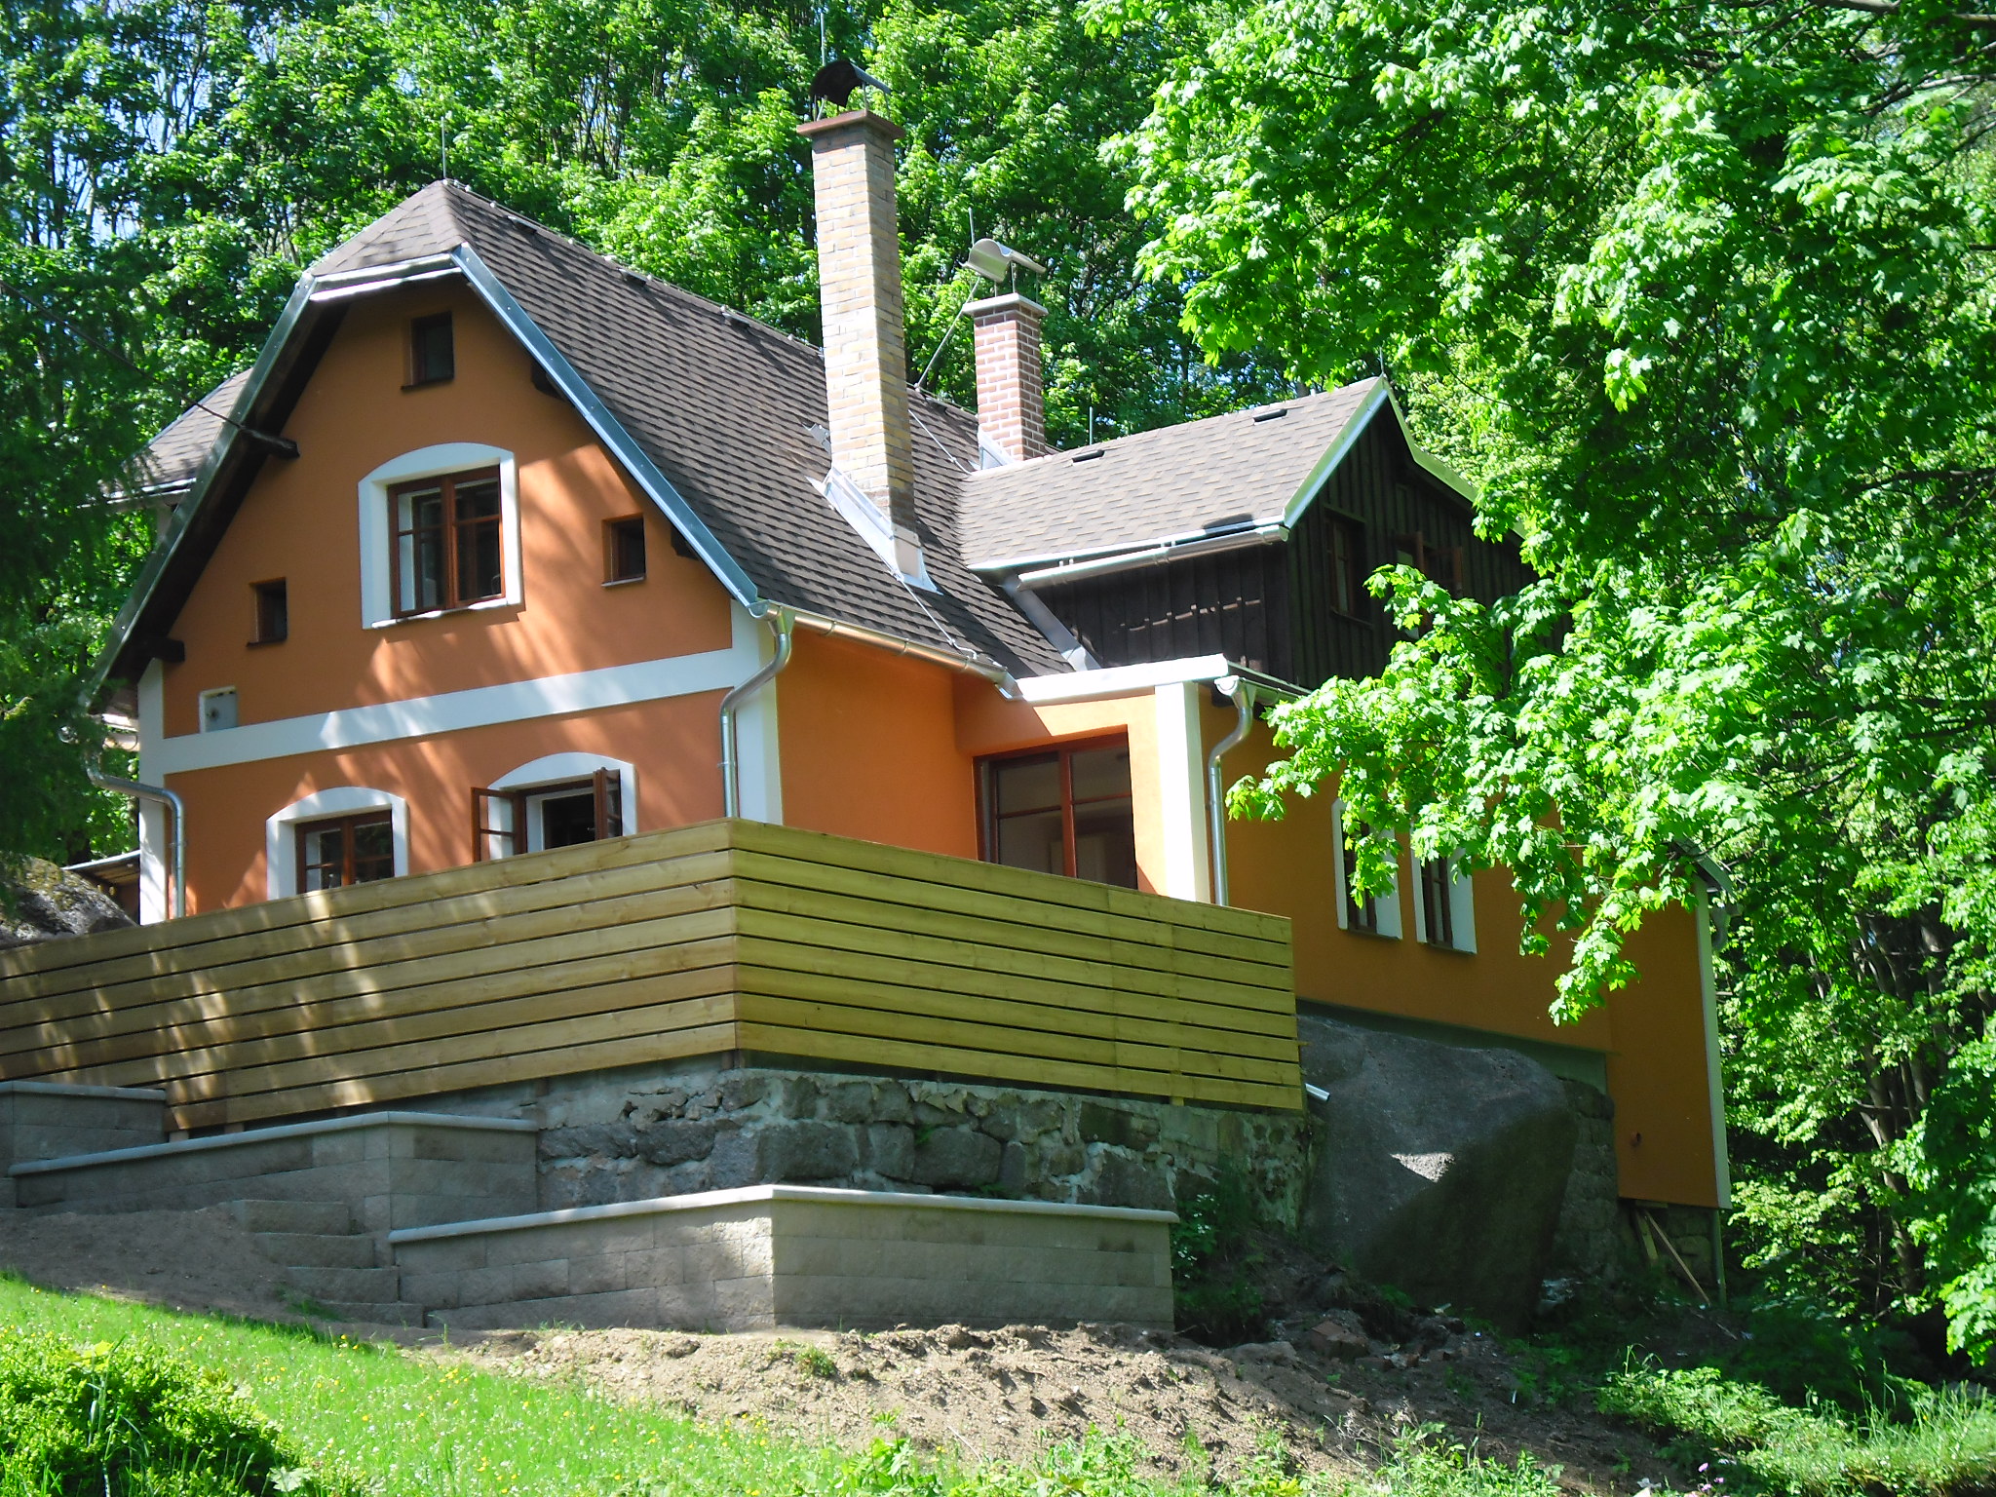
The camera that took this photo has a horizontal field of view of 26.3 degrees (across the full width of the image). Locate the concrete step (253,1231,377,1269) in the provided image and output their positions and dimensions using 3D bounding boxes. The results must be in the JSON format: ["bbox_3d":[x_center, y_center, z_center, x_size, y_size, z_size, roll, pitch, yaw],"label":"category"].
[{"bbox_3d":[-3.798,2.782,23.363,0.260,0.200,0.830,-10,-12,32],"label":"concrete step"}]

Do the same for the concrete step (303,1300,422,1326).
[{"bbox_3d":[-3.490,3.111,23.108,0.260,0.200,0.830,-10,-12,32],"label":"concrete step"}]

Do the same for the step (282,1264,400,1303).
[{"bbox_3d":[-3.642,2.943,23.235,0.260,0.200,0.830,-10,-12,32],"label":"step"}]

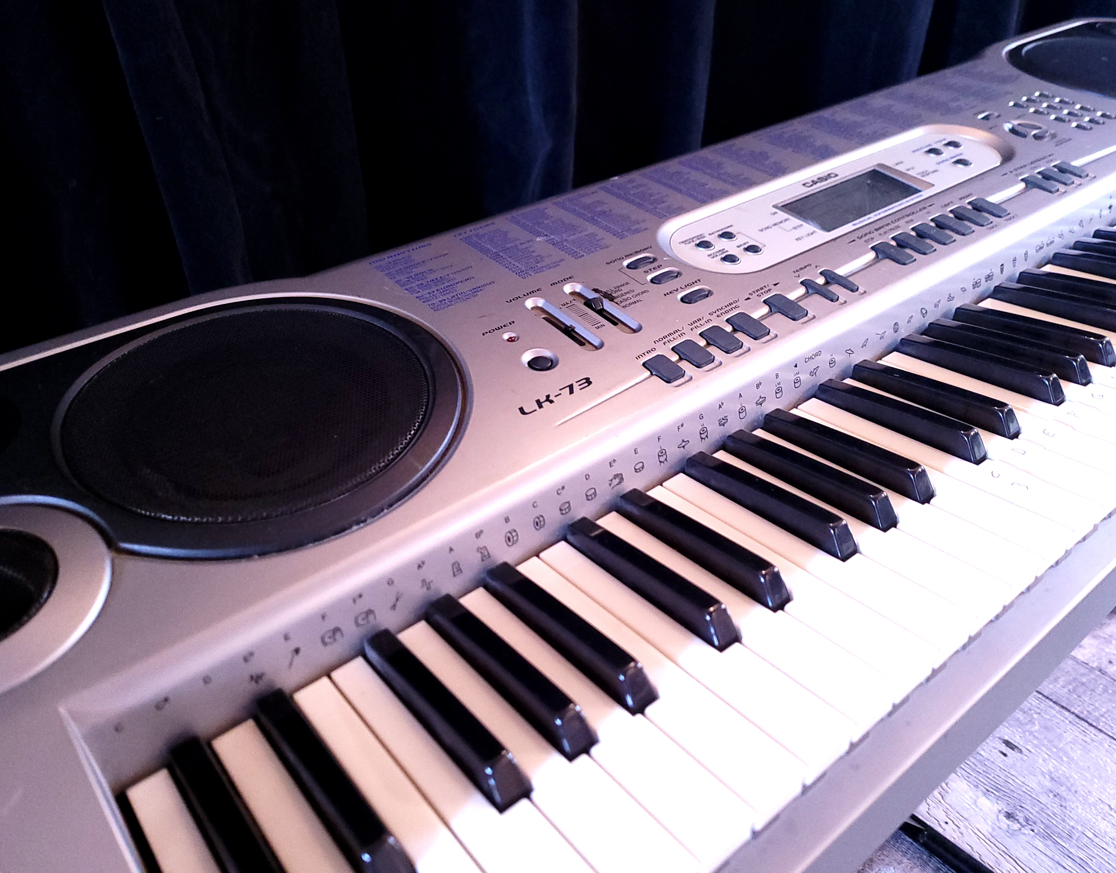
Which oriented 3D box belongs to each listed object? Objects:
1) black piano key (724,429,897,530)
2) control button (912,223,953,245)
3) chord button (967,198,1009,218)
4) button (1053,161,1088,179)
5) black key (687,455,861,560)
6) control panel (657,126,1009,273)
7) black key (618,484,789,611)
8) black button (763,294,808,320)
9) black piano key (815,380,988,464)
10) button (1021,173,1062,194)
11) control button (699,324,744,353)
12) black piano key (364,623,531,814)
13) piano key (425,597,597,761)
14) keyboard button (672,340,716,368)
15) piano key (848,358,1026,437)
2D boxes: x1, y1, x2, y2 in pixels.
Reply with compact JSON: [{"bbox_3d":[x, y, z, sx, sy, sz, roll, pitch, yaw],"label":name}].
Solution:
[{"bbox_3d":[0.109,0.016,0.385,0.010,0.013,0.088,-26,38,-30],"label":"black piano key"},{"bbox_3d":[0.228,-0.121,0.531,0.011,0.004,0.025,-26,47,-30],"label":"control button"},{"bbox_3d":[0.277,-0.145,0.562,0.011,0.004,0.024,-26,47,-30],"label":"chord button"},{"bbox_3d":[0.359,-0.185,0.613,0.014,0.005,0.021,-26,49,-29],"label":"button"},{"bbox_3d":[0.089,0.026,0.372,0.010,0.013,0.088,-26,38,-30],"label":"black key"},{"bbox_3d":[0.196,-0.161,0.578,0.325,0.011,0.083,-26,48,-29],"label":"control panel"},{"bbox_3d":[0.057,0.042,0.352,0.011,0.012,0.087,-26,38,-29],"label":"black key"},{"bbox_3d":[0.121,-0.067,0.461,0.011,0.004,0.022,-26,47,-30],"label":"black button"},{"bbox_3d":[0.163,-0.011,0.419,0.010,0.013,0.088,-26,38,-30],"label":"black piano key"},{"bbox_3d":[0.325,-0.170,0.588,0.013,0.004,0.020,-26,48,-29],"label":"button"},{"bbox_3d":[0.082,-0.047,0.435,0.011,0.004,0.020,-26,47,-30],"label":"control button"},{"bbox_3d":[-0.039,0.089,0.291,0.011,0.012,0.087,-26,38,-29],"label":"black piano key"},{"bbox_3d":[-0.019,0.079,0.303,0.011,0.013,0.088,-26,37,-29],"label":"piano key"},{"bbox_3d":[0.066,-0.038,0.425,0.014,0.005,0.021,-26,49,-29],"label":"keyboard button"},{"bbox_3d":[0.186,-0.021,0.433,0.011,0.012,0.087,-26,38,-29],"label":"piano key"}]

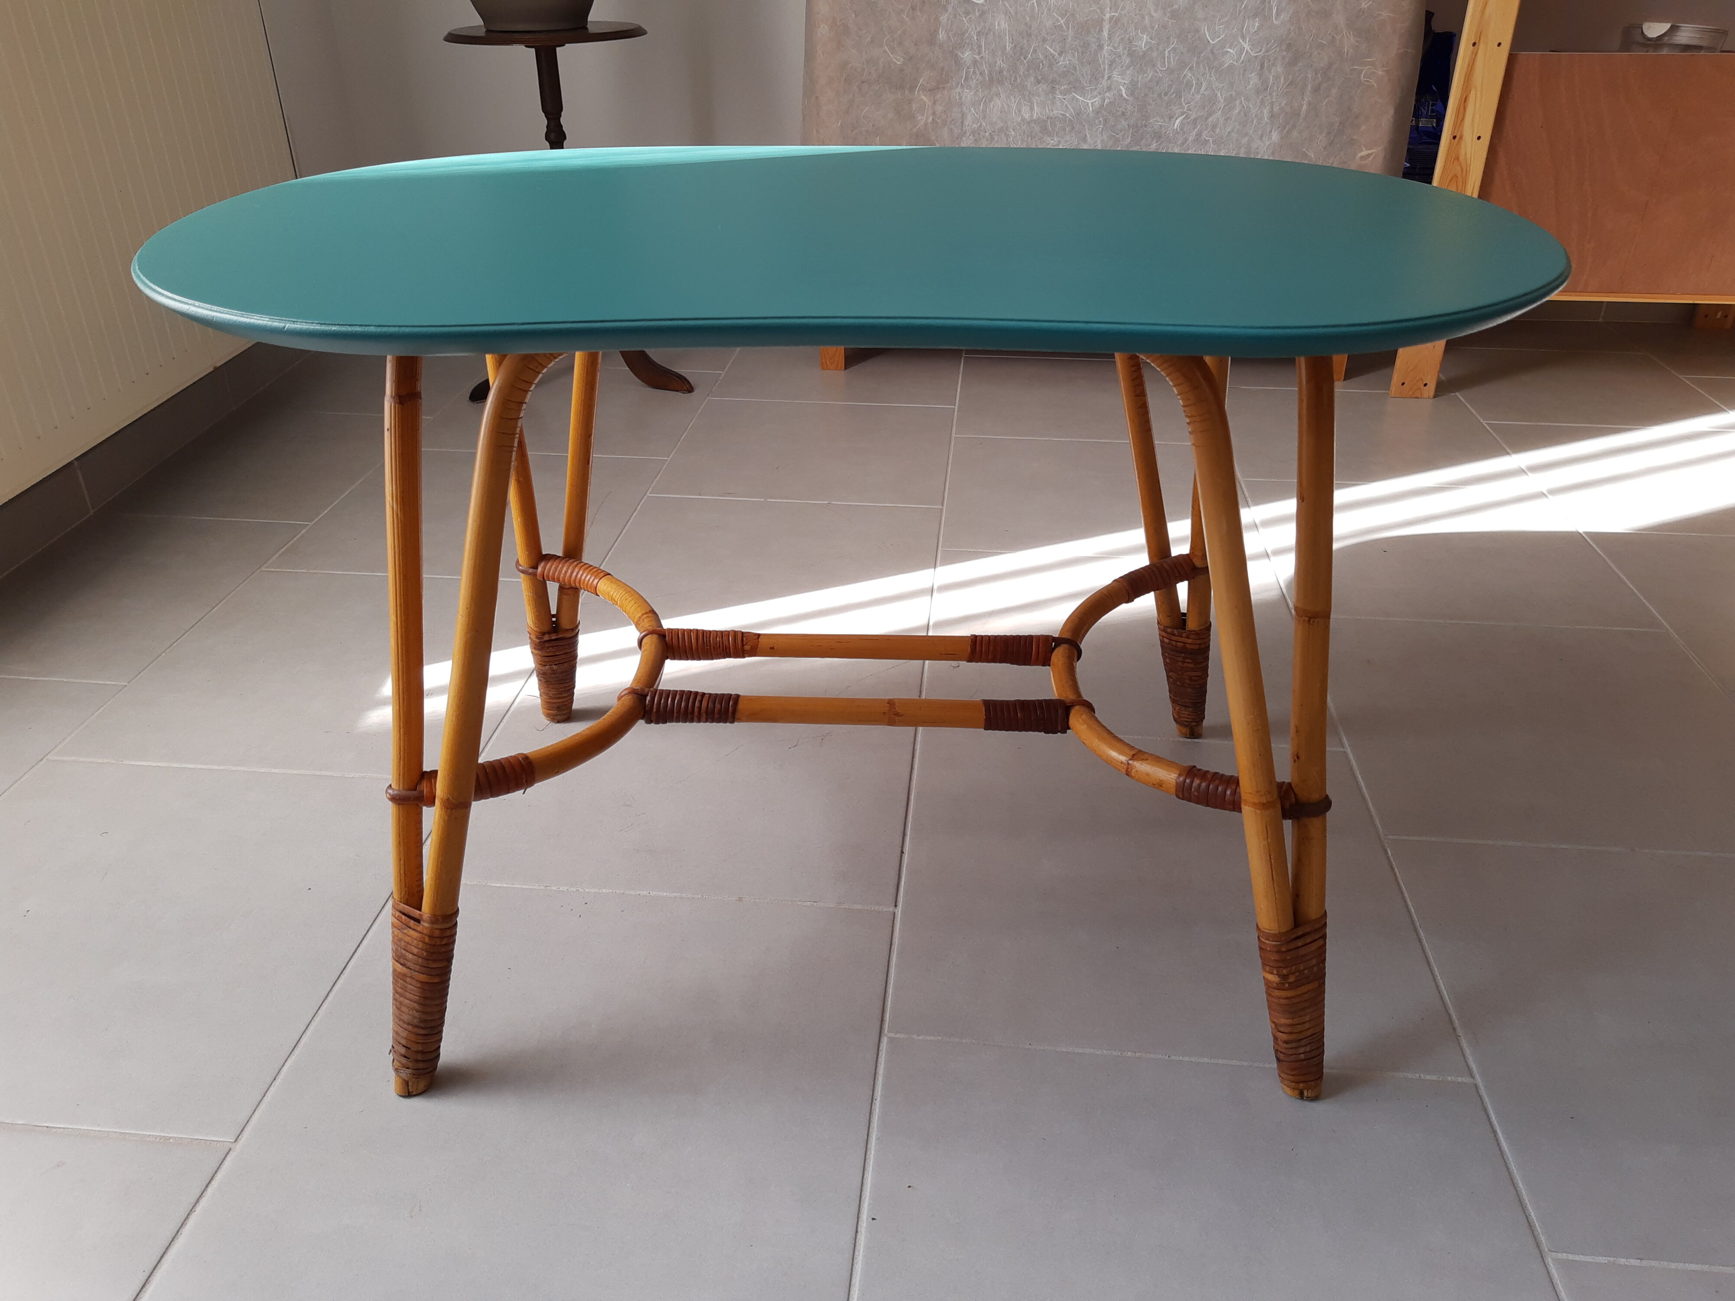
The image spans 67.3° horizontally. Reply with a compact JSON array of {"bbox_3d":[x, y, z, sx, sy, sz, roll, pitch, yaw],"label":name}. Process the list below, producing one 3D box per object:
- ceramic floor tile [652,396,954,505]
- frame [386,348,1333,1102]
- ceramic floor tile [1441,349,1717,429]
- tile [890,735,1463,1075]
[{"bbox_3d":[-0.088,-0.331,2.154,0.449,0.010,0.449,3,30,5],"label":"ceramic floor tile"},{"bbox_3d":[-0.005,-0.036,1.066,0.700,0.556,0.527,1,30,1],"label":"frame"},{"bbox_3d":[1.314,-0.489,2.435,0.449,0.010,0.449,3,30,5],"label":"ceramic floor tile"},{"bbox_3d":[0.261,0.209,1.207,0.449,0.010,0.449,3,30,5],"label":"tile"}]

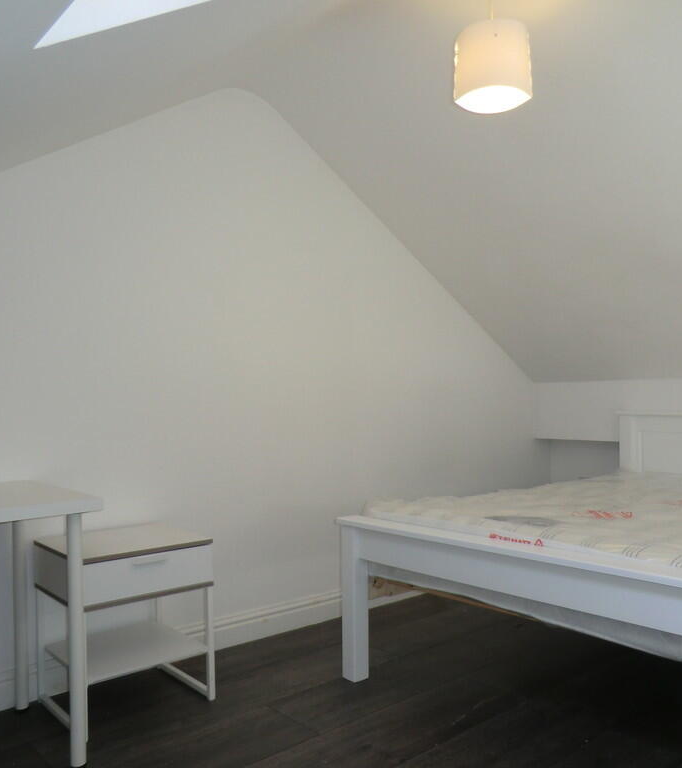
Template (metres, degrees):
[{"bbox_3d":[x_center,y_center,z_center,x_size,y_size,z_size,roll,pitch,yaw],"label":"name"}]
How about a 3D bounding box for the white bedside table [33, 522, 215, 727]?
[{"bbox_3d":[-0.732,0.802,2.412,0.450,0.550,0.402,0,-1,-42],"label":"white bedside table"}]

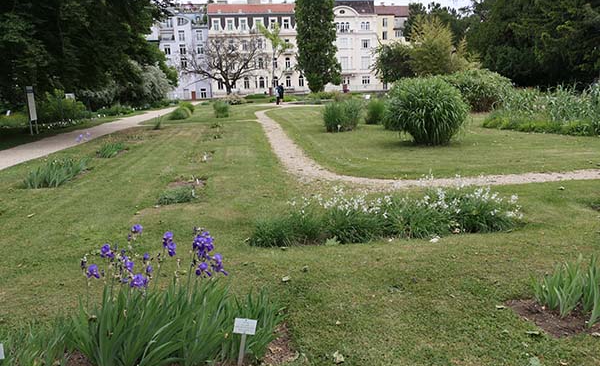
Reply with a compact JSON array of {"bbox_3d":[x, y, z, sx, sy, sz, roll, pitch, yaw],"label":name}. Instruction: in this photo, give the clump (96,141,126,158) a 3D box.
[{"bbox_3d":[-4.470,-0.824,11.190,0.500,0.320,0.950,-2,12,0],"label":"clump"}]

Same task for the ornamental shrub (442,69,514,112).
[{"bbox_3d":[8.999,-4.717,23.789,3.700,2.100,3.100,-2,12,0],"label":"ornamental shrub"}]

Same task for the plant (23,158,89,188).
[{"bbox_3d":[-4.285,-0.246,8.247,0.650,0.370,1.350,-2,12,0],"label":"plant"}]

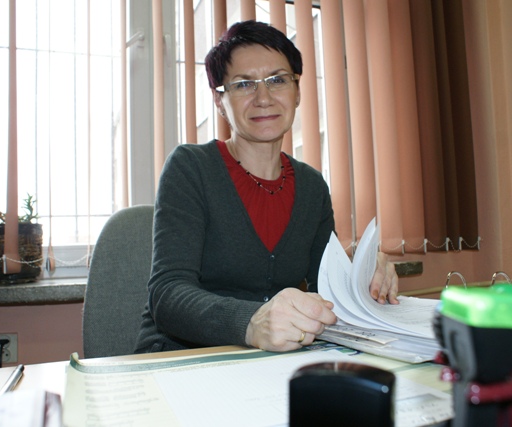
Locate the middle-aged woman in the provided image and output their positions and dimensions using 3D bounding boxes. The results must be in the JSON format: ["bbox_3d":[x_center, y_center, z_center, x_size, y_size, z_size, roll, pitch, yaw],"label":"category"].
[{"bbox_3d":[0.080,0.270,0.890,0.540,1.300,0.720,0,-3,-31],"label":"middle-aged woman"}]

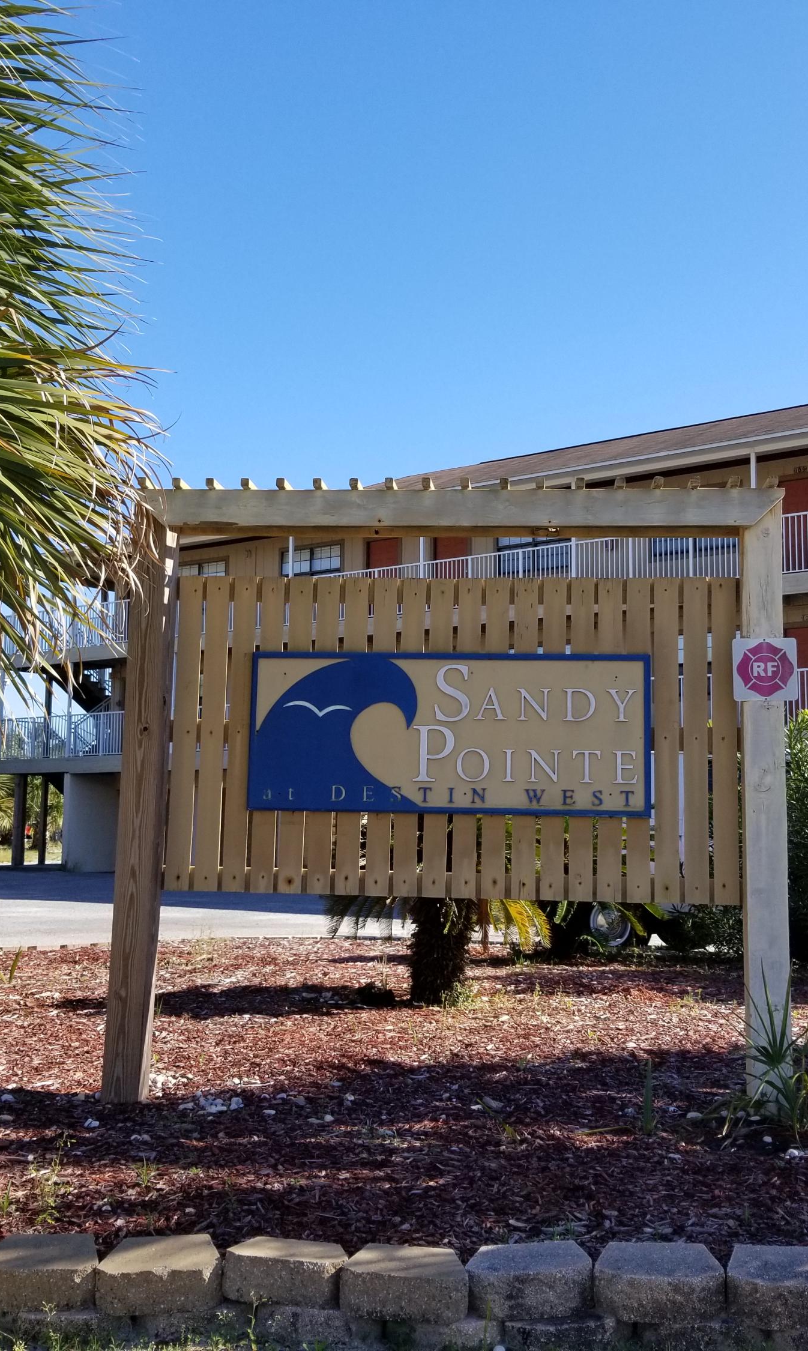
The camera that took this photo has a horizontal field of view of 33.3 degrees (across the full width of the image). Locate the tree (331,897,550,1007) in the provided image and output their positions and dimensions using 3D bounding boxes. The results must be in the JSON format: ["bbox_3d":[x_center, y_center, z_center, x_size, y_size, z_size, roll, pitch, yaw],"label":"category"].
[{"bbox_3d":[0.219,1.256,8.577,1.450,1.600,1.450,1,-8,0],"label":"tree"}]

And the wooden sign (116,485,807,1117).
[{"bbox_3d":[0.173,0.422,5.205,2.524,2.355,0.240,1,-8,5],"label":"wooden sign"}]

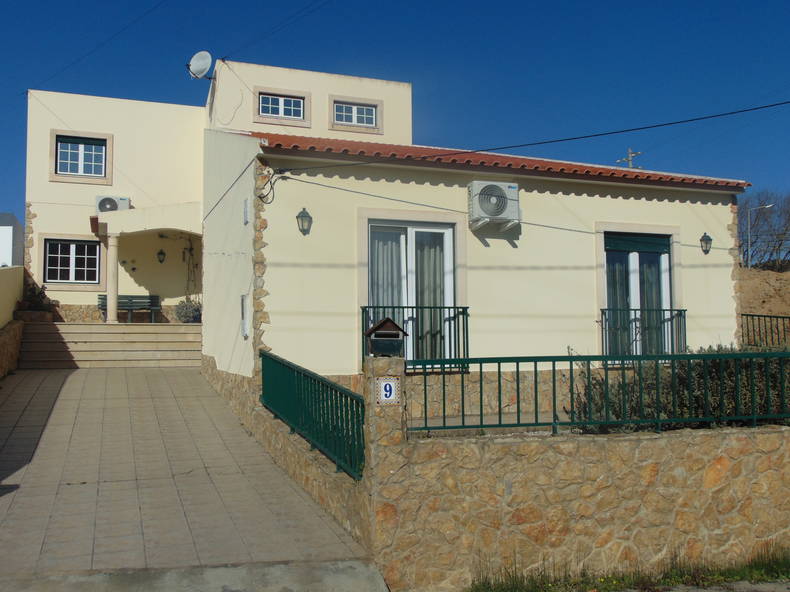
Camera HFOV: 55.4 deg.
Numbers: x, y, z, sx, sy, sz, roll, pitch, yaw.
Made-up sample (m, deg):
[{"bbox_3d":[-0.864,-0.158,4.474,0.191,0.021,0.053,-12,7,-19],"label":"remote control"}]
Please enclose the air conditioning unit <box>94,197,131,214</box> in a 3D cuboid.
[{"bbox_3d":[-6.934,-2.159,18.519,0.754,0.530,0.280,1,-3,-21],"label":"air conditioning unit"}]

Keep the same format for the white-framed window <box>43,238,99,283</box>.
[{"bbox_3d":[-7.859,-0.825,18.377,1.237,1.050,0.120,1,-3,-21],"label":"white-framed window"}]

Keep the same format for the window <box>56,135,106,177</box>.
[{"bbox_3d":[-7.732,-3.437,18.572,1.147,0.957,0.120,1,-3,-21],"label":"window"}]

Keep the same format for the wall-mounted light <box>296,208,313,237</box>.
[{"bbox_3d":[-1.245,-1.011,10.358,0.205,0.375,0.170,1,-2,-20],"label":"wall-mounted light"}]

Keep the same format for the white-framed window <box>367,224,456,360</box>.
[{"bbox_3d":[0.227,-0.024,10.420,1.278,2.016,0.120,1,-3,-21],"label":"white-framed window"}]

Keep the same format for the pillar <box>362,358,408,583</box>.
[{"bbox_3d":[-0.081,1.354,5.896,0.266,1.754,0.260,1,-3,-21],"label":"pillar"}]

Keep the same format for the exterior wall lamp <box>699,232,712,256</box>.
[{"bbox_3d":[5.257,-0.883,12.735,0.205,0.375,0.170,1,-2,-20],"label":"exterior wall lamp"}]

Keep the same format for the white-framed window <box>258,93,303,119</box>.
[{"bbox_3d":[-2.301,-3.858,15.330,0.920,0.460,0.100,1,-2,-20],"label":"white-framed window"}]

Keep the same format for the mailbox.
[{"bbox_3d":[-0.057,0.312,5.669,0.305,0.280,0.190,1,-2,-20],"label":"mailbox"}]

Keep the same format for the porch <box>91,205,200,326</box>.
[{"bbox_3d":[-5.999,-0.731,18.127,2.500,2.800,2.500,1,-2,-20],"label":"porch"}]

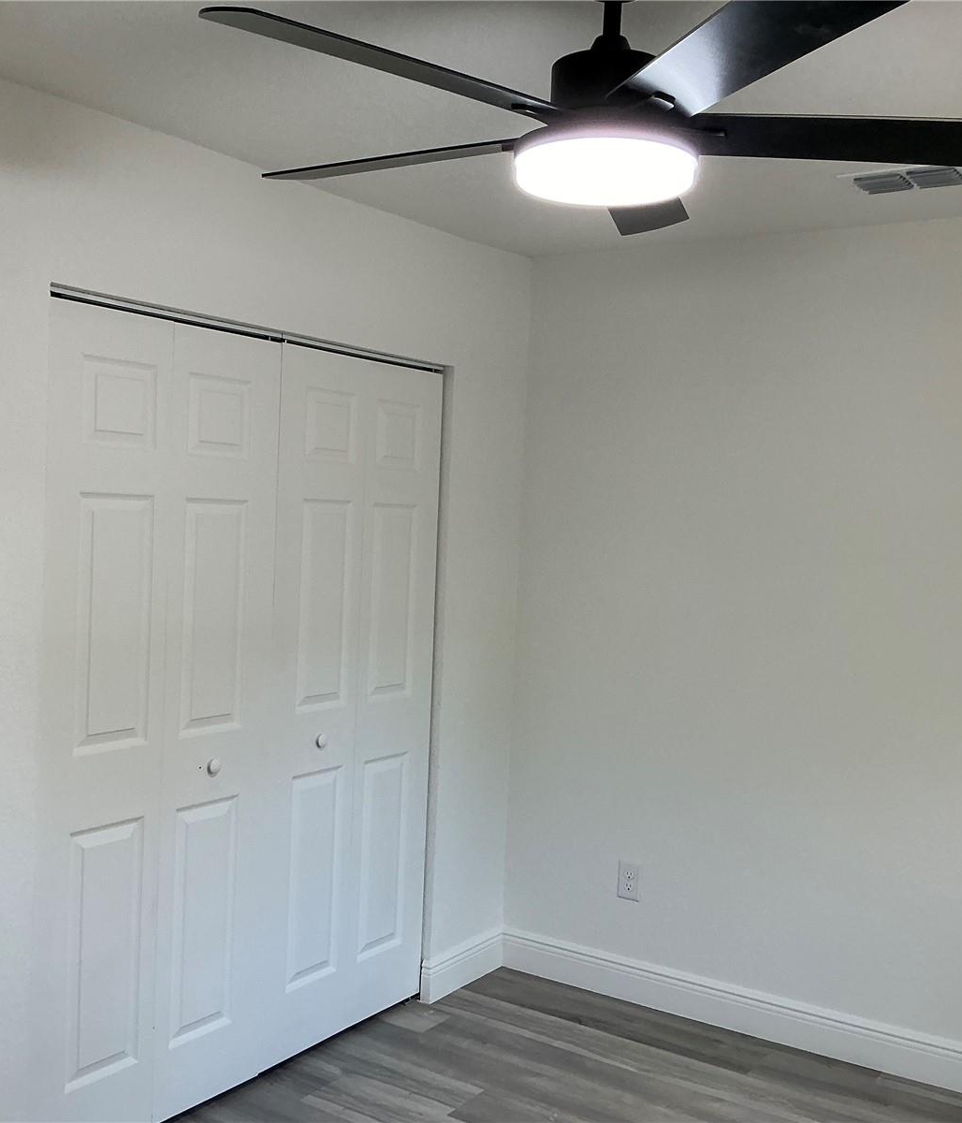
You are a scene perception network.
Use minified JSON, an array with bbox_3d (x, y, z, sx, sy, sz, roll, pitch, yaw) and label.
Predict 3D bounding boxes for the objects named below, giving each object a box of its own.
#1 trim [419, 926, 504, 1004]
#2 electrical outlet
[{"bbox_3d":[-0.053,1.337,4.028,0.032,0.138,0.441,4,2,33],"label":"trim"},{"bbox_3d":[0.483,1.042,3.945,0.073,0.117,0.008,4,2,33],"label":"electrical outlet"}]

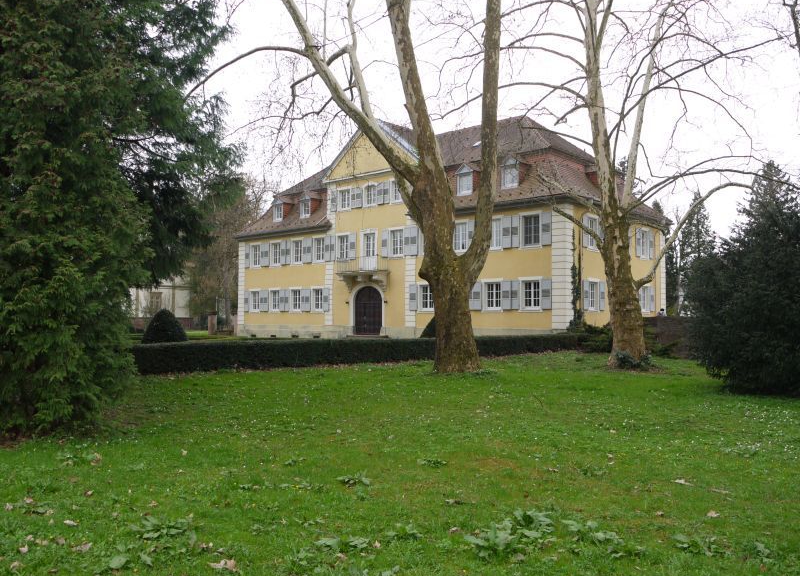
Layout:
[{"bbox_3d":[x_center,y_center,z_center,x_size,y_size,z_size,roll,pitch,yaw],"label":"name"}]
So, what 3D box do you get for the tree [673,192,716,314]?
[{"bbox_3d":[24.748,-1.734,65.715,4.300,12.588,4.300,-2,-4,44],"label":"tree"}]

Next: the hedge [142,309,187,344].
[{"bbox_3d":[-9.281,1.764,30.957,1.950,1.874,1.950,-2,-4,44],"label":"hedge"}]

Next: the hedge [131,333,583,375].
[{"bbox_3d":[0.412,2.347,30.639,1.100,0.850,23.718,-2,-4,42],"label":"hedge"}]

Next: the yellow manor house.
[{"bbox_3d":[1.957,-3.612,56.913,31.537,14.924,13.844,-2,-4,44],"label":"yellow manor house"}]

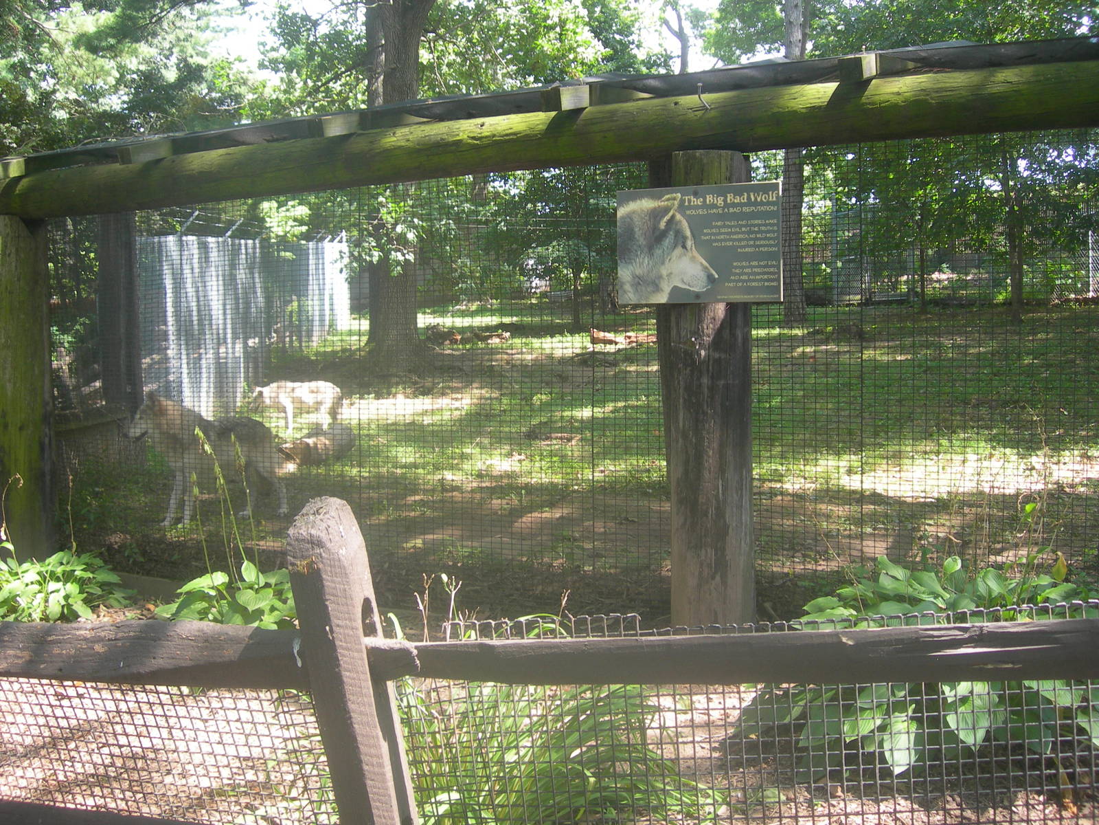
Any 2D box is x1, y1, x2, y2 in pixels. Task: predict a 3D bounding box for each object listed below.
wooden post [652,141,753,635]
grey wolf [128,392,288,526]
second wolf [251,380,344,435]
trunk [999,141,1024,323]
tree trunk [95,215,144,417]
[{"bbox_3d":[0.643,-0.068,4.900,0.350,2.000,0.350,1,3,25],"label":"wooden post"},{"bbox_3d":[-2.320,0.318,8.200,1.120,0.890,0.330,-2,3,-34],"label":"grey wolf"},{"bbox_3d":[-3.494,-0.071,16.700,1.220,0.740,0.330,-1,2,-14],"label":"second wolf"},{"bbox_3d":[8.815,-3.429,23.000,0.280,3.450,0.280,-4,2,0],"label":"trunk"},{"bbox_3d":[-3.910,-0.920,11.000,0.420,2.700,0.420,1,3,25],"label":"tree trunk"}]

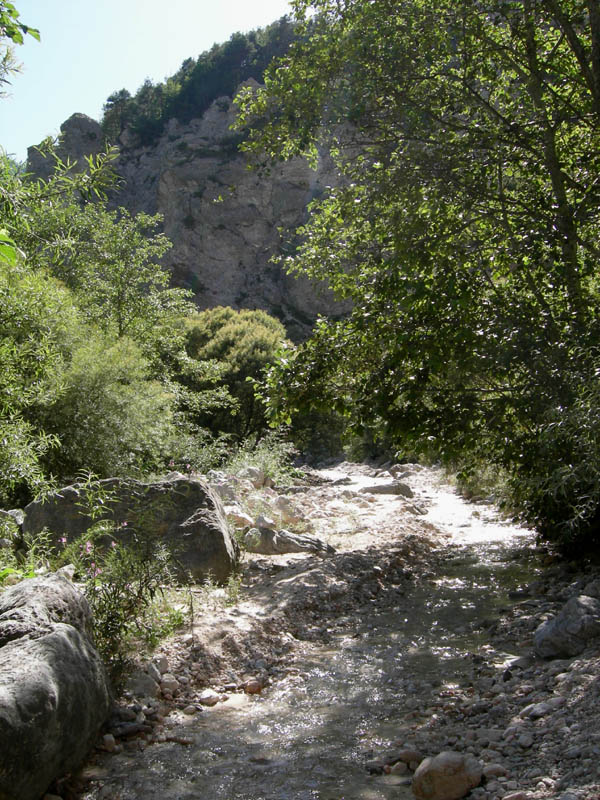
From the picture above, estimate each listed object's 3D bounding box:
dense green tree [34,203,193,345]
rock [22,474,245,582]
[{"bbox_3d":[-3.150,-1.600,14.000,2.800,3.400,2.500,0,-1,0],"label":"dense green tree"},{"bbox_3d":[-1.520,1.100,7.500,1.900,0.920,1.200,0,-1,0],"label":"rock"}]

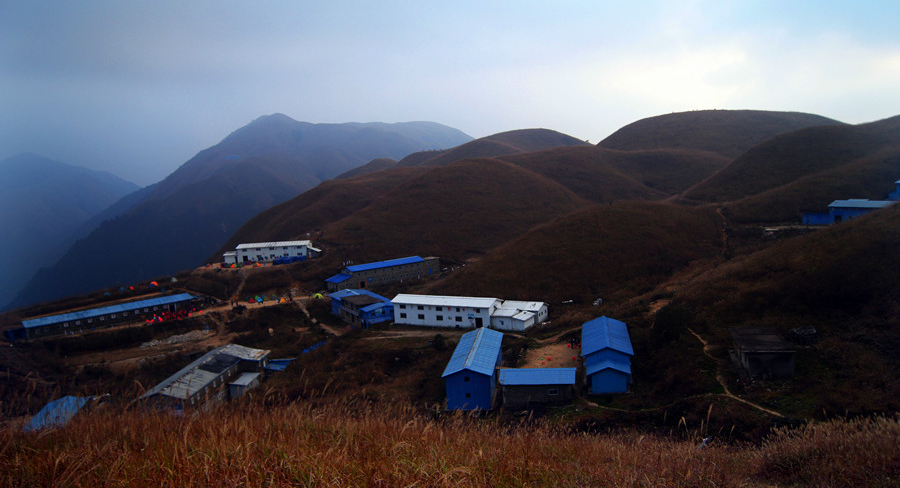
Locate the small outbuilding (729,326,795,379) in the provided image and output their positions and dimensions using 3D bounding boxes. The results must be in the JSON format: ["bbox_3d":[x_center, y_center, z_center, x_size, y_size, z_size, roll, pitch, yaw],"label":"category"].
[{"bbox_3d":[47.149,16.701,101.962,7.281,4.332,9.677,-2,6,13],"label":"small outbuilding"}]

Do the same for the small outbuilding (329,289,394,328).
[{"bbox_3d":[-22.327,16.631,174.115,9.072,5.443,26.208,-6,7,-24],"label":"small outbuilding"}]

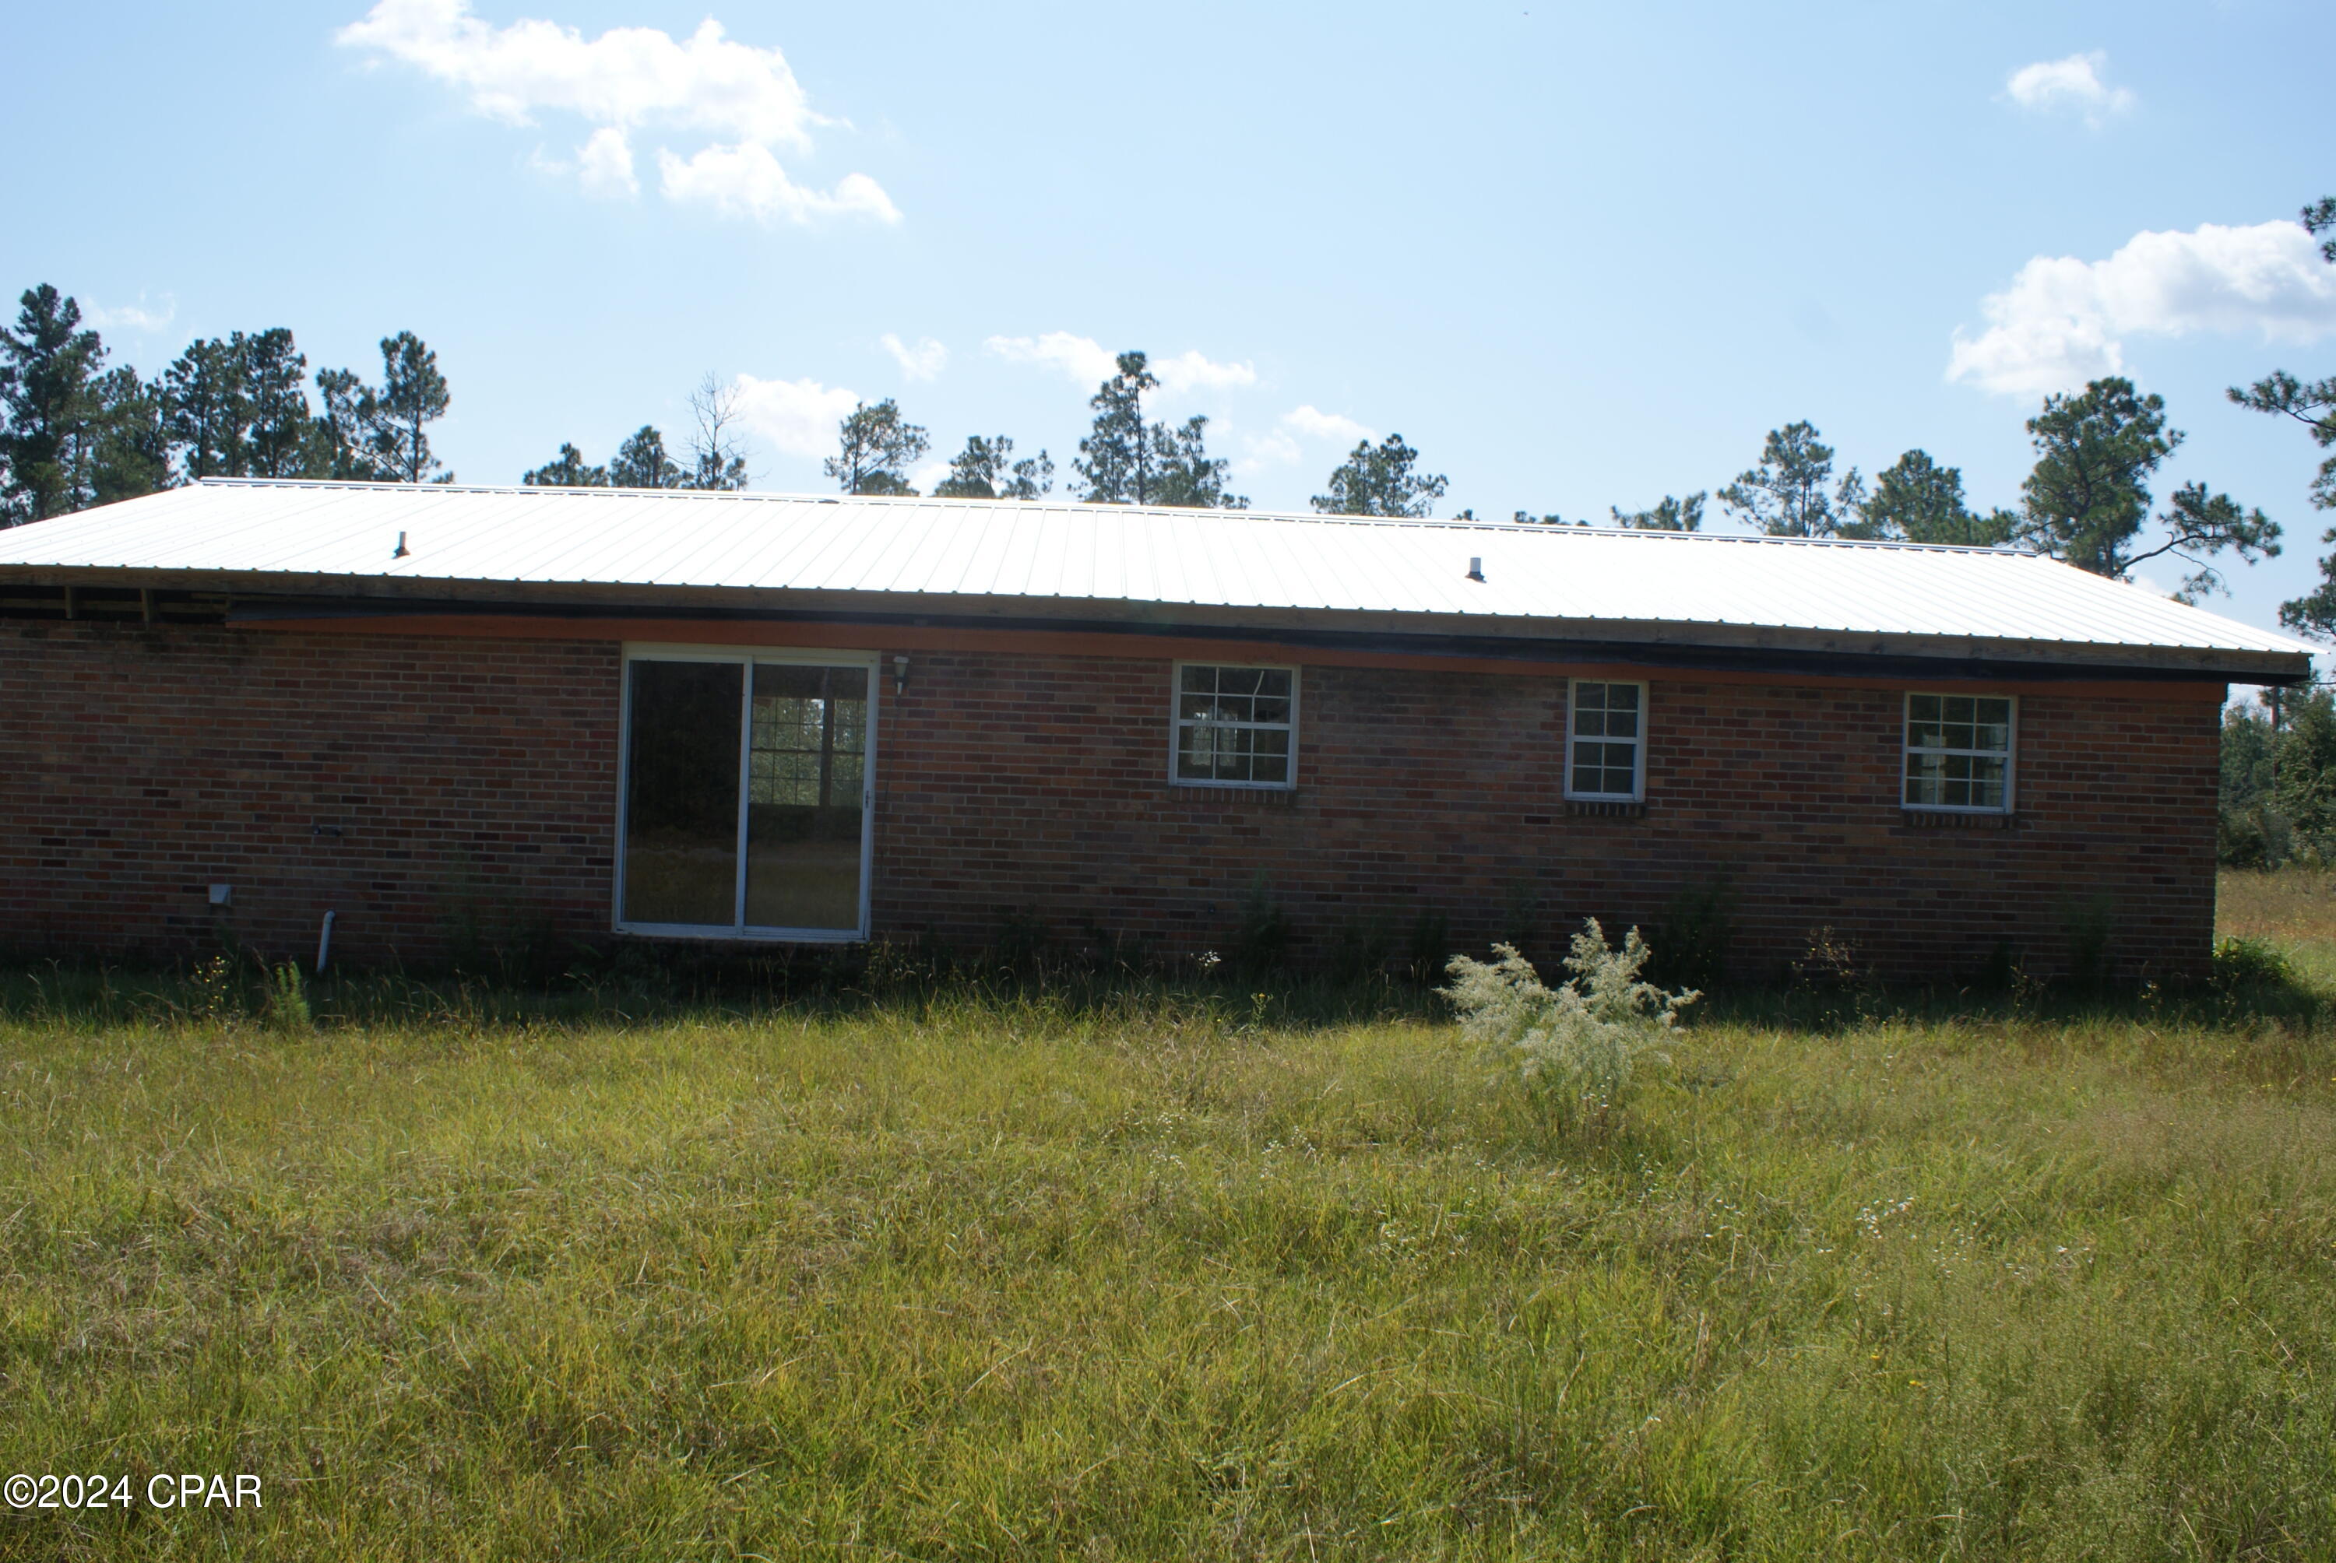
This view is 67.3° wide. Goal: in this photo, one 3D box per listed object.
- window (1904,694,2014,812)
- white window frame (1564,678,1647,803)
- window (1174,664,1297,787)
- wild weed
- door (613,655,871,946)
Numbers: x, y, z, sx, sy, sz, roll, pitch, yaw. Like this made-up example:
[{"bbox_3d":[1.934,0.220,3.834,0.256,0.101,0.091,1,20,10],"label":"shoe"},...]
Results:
[{"bbox_3d":[5.638,-0.198,12.500,0.840,0.860,0.100,2,0,-2],"label":"window"},{"bbox_3d":[3.090,-0.283,12.350,0.580,0.870,0.100,2,0,-2],"label":"white window frame"},{"bbox_3d":[0.467,-0.388,12.200,0.900,0.880,0.100,2,0,-2],"label":"window"},{"bbox_3d":[1.767,1.069,7.700,1.060,0.900,0.950,2,0,-2],"label":"wild weed"},{"bbox_3d":[-2.902,0.078,12.100,1.800,2.020,0.120,2,0,-2],"label":"door"}]

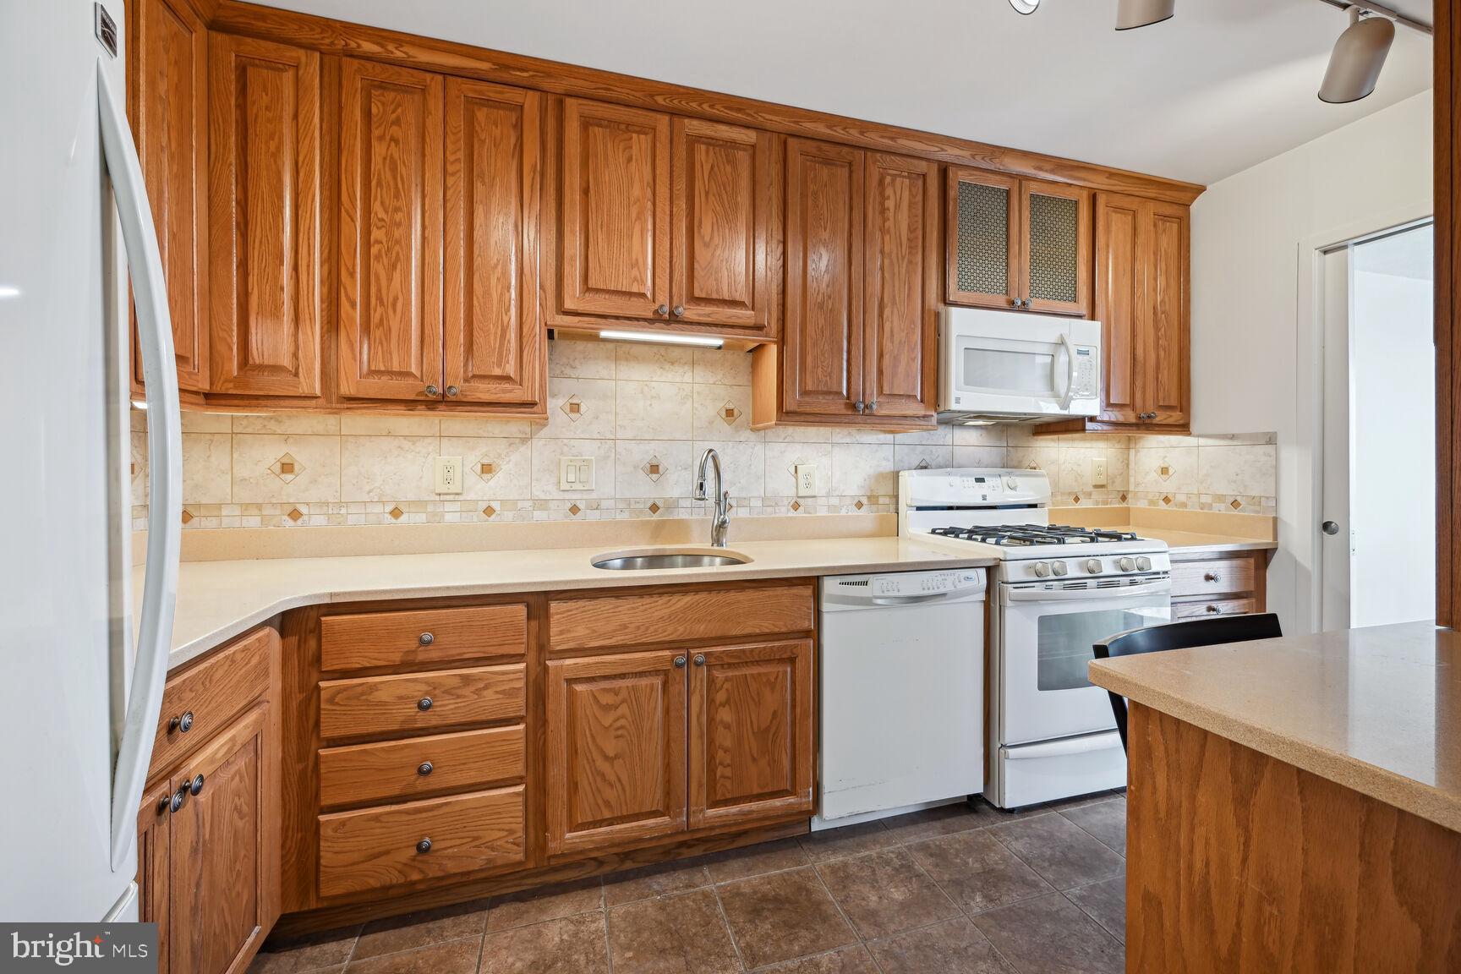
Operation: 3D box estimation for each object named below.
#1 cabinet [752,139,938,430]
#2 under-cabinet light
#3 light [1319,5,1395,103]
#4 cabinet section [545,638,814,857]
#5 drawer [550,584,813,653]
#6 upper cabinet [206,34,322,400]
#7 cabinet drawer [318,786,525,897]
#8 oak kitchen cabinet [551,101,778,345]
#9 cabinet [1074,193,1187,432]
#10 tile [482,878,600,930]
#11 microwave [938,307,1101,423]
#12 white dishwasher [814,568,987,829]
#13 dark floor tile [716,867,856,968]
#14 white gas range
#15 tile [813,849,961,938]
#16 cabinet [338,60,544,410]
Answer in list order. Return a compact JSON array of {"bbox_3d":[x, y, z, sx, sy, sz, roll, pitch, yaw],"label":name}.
[{"bbox_3d":[0.462,-0.752,2.285,0.691,1.042,0.316,0,1,-16],"label":"cabinet"},{"bbox_3d":[-0.240,-0.533,2.031,0.449,0.032,0.085,0,1,-16],"label":"under-cabinet light"},{"bbox_3d":[1.746,-1.208,1.584,0.114,0.196,0.191,0,-14,31],"label":"light"},{"bbox_3d":[-0.206,0.726,1.927,0.782,0.531,0.600,0,1,-17],"label":"cabinet section"},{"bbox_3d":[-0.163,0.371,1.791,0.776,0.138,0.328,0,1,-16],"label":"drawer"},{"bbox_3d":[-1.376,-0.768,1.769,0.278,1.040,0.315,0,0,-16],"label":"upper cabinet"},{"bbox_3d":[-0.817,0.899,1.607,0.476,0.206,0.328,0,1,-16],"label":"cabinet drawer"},{"bbox_3d":[-0.254,-0.914,2.093,0.798,0.760,0.315,0,0,-16],"label":"oak kitchen cabinet"},{"bbox_3d":[1.804,-0.773,2.689,0.618,1.063,0.315,0,0,-16],"label":"cabinet"},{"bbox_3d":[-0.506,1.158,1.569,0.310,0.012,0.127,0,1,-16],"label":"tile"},{"bbox_3d":[1.172,-0.499,2.470,0.754,0.406,0.385,0,0,-16],"label":"microwave"},{"bbox_3d":[0.487,0.700,2.107,0.601,0.856,0.605,0,0,-16],"label":"white dishwasher"},{"bbox_3d":[0.144,1.136,1.515,0.302,0.010,0.302,0,0,-16],"label":"dark floor tile"},{"bbox_3d":[1.197,0.536,2.308,0.754,1.198,0.686,0,1,-16],"label":"white gas range"},{"bbox_3d":[0.438,1.135,1.600,0.302,0.010,0.302,0,0,-16],"label":"tile"},{"bbox_3d":[-0.907,-0.746,1.882,0.581,1.034,0.316,0,1,-16],"label":"cabinet"}]

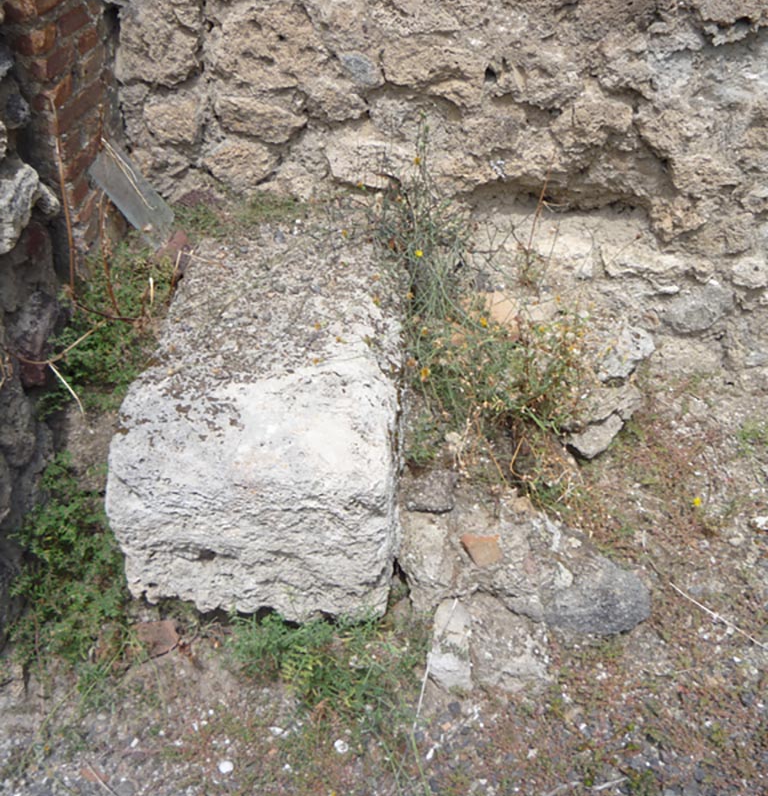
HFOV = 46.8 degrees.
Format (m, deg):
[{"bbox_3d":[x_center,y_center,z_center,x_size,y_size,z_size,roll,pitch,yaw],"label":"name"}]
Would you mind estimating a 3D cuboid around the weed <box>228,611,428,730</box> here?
[{"bbox_3d":[-0.090,0.482,1.703,0.330,0.110,0.250,1,34,1],"label":"weed"}]

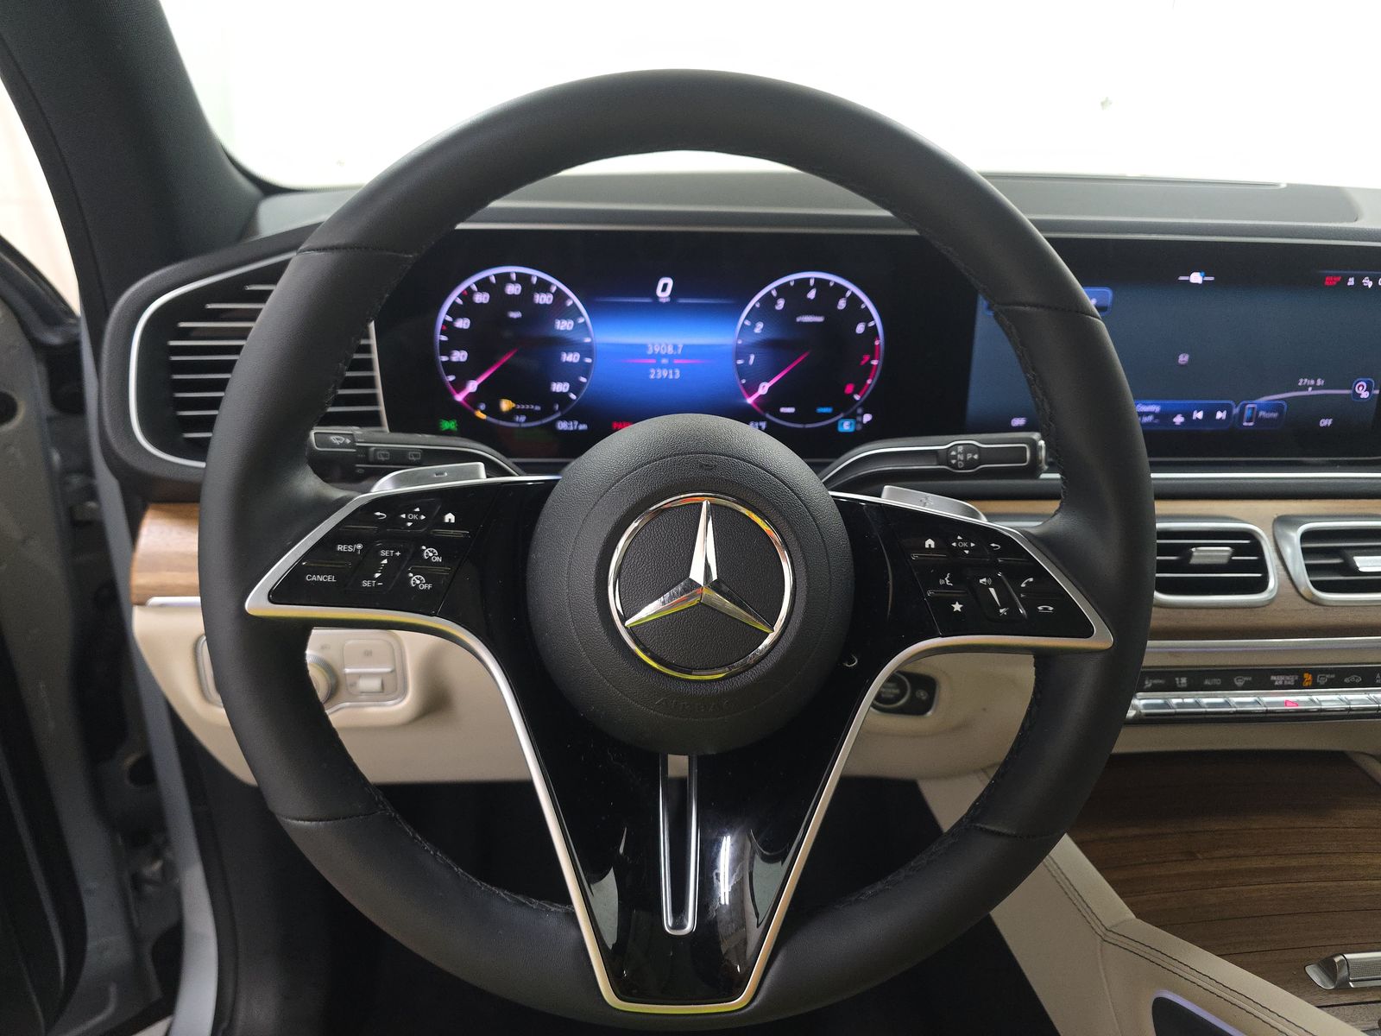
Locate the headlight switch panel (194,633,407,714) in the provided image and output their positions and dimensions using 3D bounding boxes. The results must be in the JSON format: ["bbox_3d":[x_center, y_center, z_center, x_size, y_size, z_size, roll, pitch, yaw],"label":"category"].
[{"bbox_3d":[-0.248,0.100,0.586,0.130,0.060,0.028,0,24,-4],"label":"headlight switch panel"}]

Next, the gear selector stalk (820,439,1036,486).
[{"bbox_3d":[0.117,-0.028,0.450,0.117,0.026,0.028,0,14,-4],"label":"gear selector stalk"}]

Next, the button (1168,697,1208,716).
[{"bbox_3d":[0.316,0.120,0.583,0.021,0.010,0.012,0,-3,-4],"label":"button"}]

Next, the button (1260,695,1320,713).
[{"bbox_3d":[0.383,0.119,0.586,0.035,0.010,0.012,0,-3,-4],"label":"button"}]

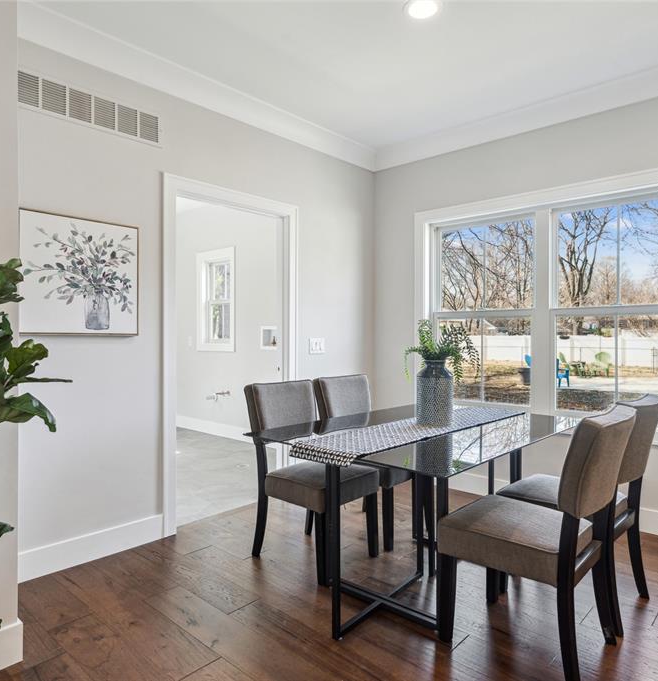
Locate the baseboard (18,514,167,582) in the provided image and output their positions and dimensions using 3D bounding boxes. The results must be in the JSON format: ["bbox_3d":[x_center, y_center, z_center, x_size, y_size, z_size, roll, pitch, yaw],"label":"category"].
[{"bbox_3d":[-1.237,1.088,2.552,0.018,0.142,0.785,0,1,45],"label":"baseboard"}]

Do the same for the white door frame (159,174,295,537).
[{"bbox_3d":[-0.631,0.085,3.235,0.130,2.137,1.052,0,1,45],"label":"white door frame"}]

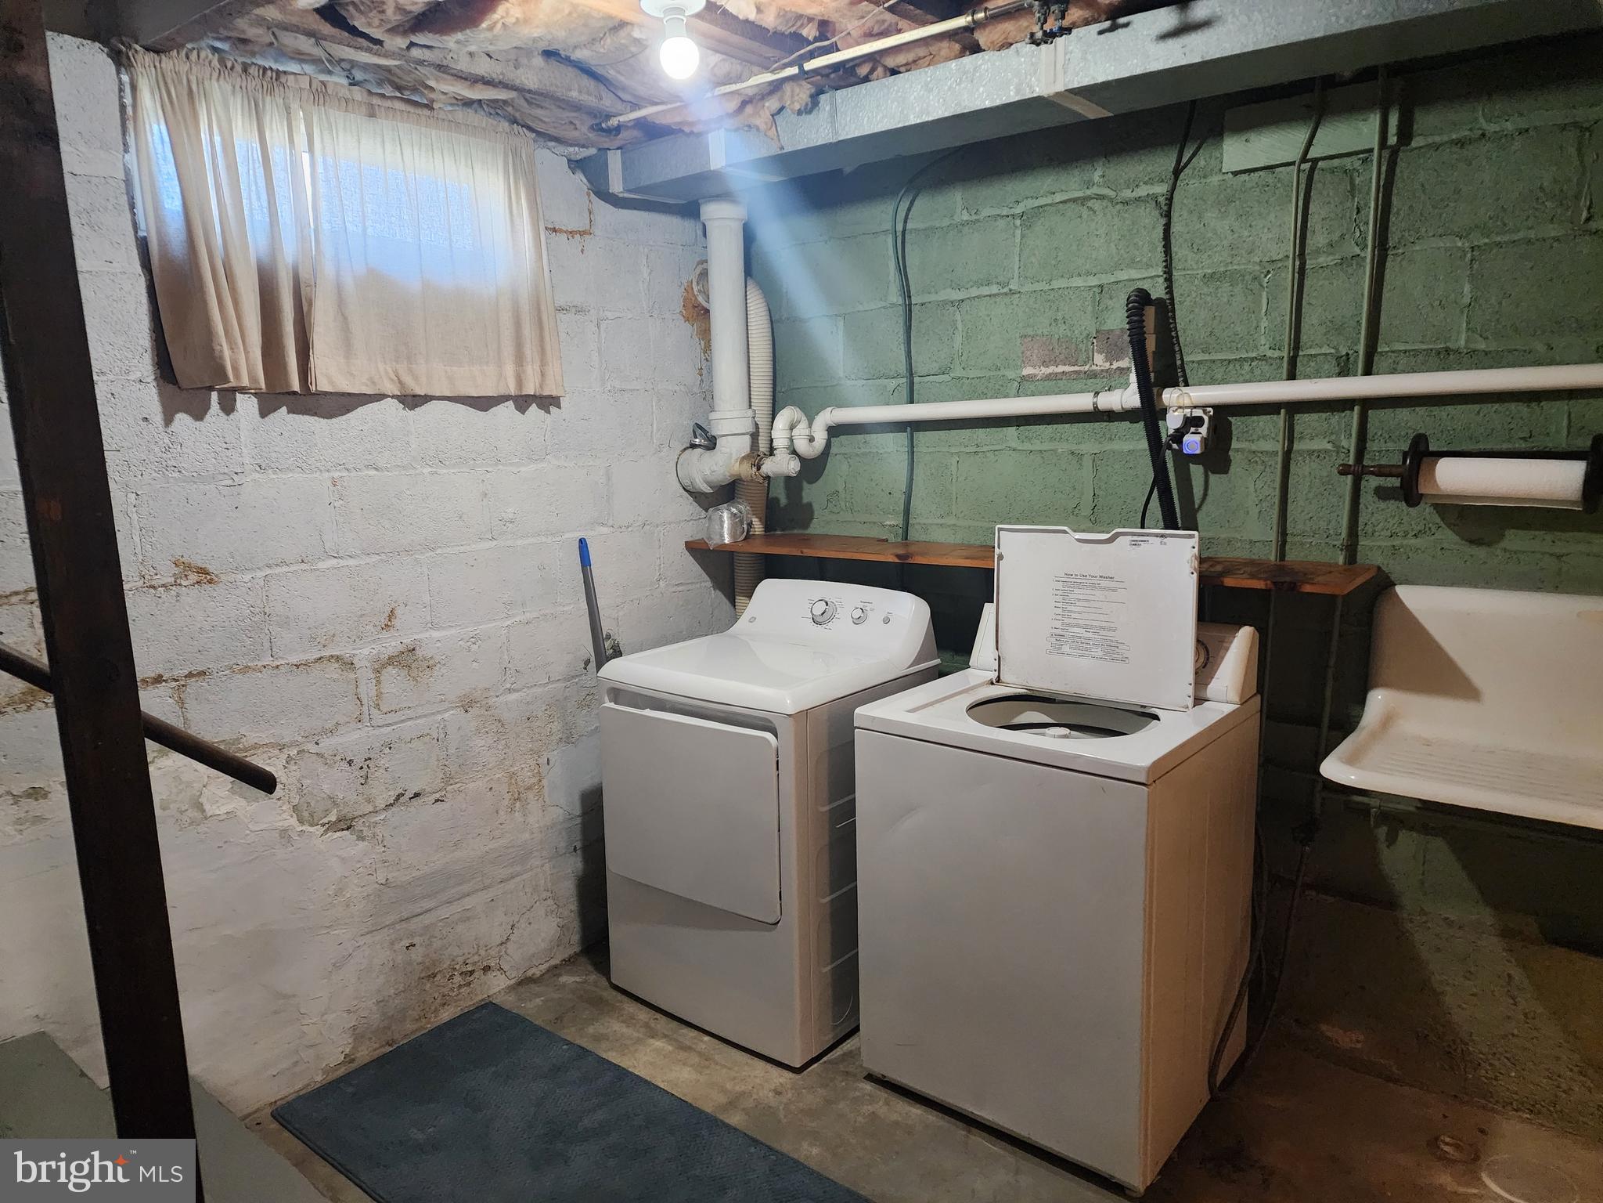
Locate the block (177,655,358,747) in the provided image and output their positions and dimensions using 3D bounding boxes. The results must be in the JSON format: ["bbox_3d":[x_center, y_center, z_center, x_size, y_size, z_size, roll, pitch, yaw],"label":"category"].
[{"bbox_3d":[-1.291,0.233,2.553,0.170,0.205,0.410,6,12,40],"label":"block"}]

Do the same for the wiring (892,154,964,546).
[{"bbox_3d":[0.357,-0.718,3.098,0.240,1.100,0.050,6,12,37],"label":"wiring"}]

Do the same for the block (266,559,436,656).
[{"bbox_3d":[-1.124,-0.002,2.578,0.160,0.203,0.405,5,11,39],"label":"block"}]

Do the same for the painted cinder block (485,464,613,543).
[{"bbox_3d":[-0.753,-0.288,3.009,0.160,0.203,0.405,5,11,39],"label":"painted cinder block"}]

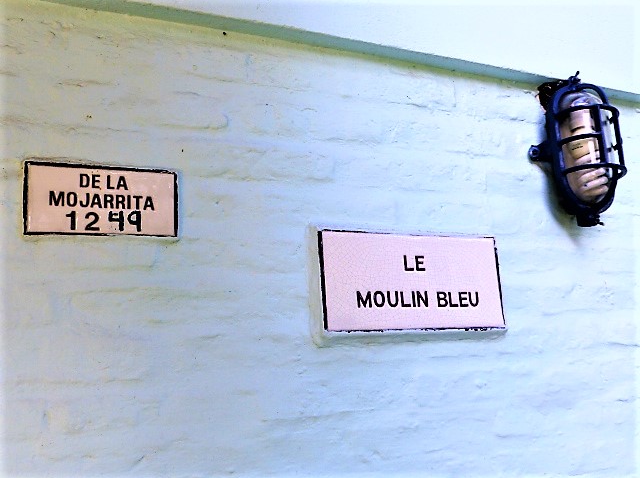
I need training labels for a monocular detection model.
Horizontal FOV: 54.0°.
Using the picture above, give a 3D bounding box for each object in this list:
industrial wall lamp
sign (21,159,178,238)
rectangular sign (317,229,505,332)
[{"bbox_3d":[0.470,-0.161,1.098,0.174,0.279,0.108,2,-13,-22],"label":"industrial wall lamp"},{"bbox_3d":[-0.280,-0.047,0.816,0.188,0.093,0.015,2,-13,-22],"label":"sign"},{"bbox_3d":[0.140,0.065,0.951,0.307,0.145,0.020,2,-13,-22],"label":"rectangular sign"}]

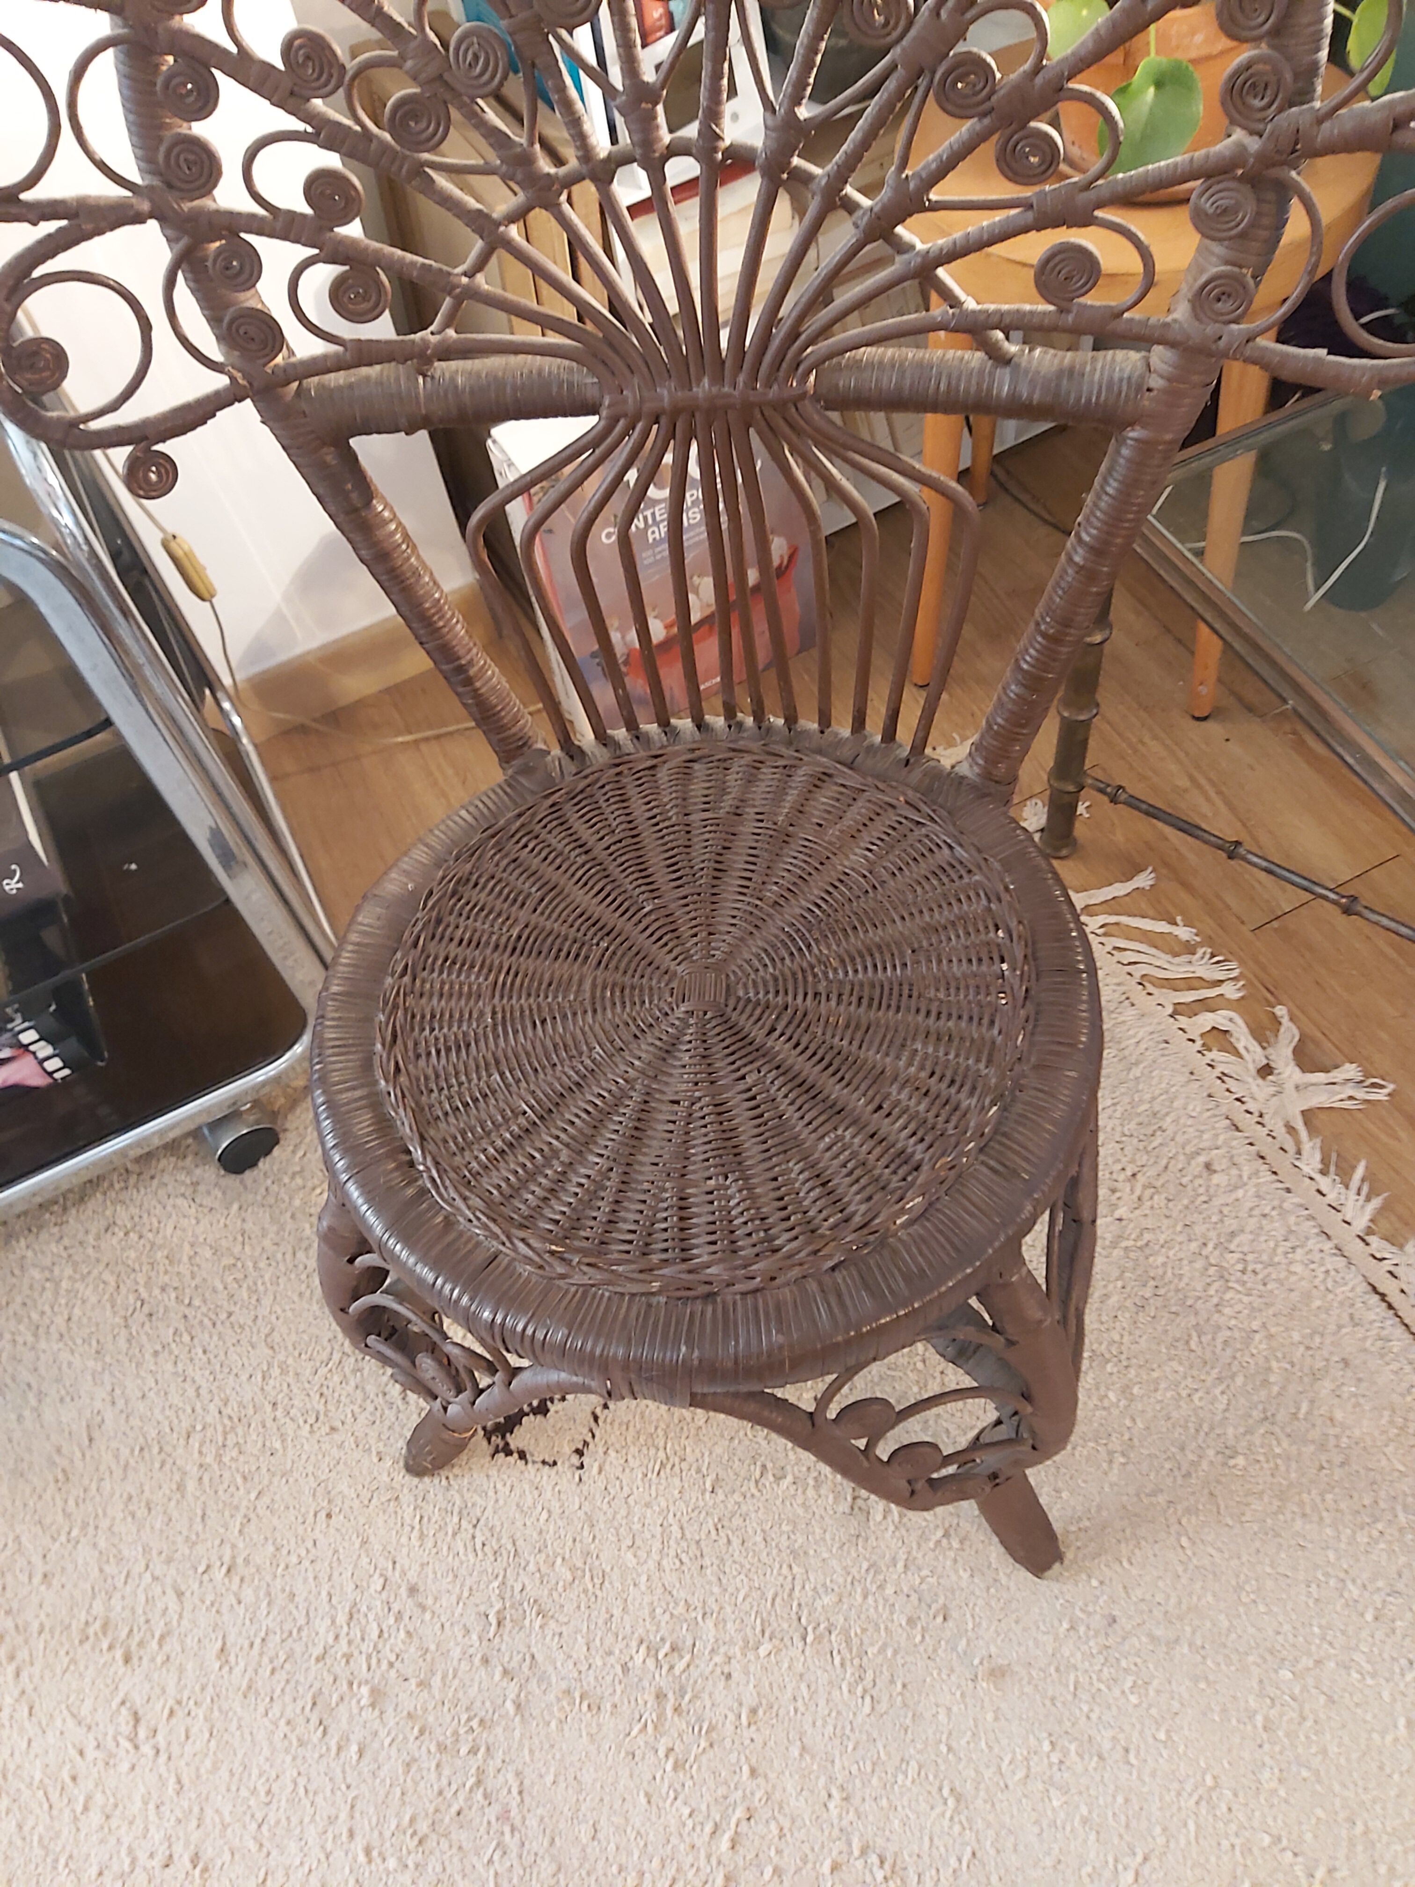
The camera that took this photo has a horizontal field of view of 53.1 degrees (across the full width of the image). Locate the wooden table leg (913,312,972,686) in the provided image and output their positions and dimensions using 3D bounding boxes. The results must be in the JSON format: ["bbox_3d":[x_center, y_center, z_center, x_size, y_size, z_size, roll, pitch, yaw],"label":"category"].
[{"bbox_3d":[0.193,-0.361,1.198,0.035,0.385,0.035,6,54,8],"label":"wooden table leg"}]

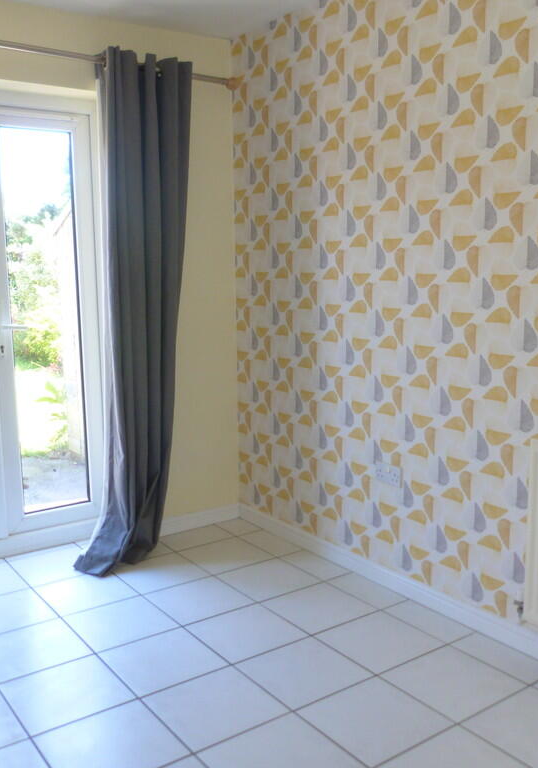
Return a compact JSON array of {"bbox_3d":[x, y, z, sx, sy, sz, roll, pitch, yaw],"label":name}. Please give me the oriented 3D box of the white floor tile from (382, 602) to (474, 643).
[{"bbox_3d":[0.583,0.884,2.749,0.151,0.010,0.332,-6,10,-35],"label":"white floor tile"}]

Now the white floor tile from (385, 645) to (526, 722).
[{"bbox_3d":[0.582,0.950,2.353,0.334,0.012,0.334,-6,10,-35],"label":"white floor tile"}]

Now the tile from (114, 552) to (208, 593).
[{"bbox_3d":[-0.474,0.826,3.225,0.332,0.010,0.332,-6,10,-35],"label":"tile"}]

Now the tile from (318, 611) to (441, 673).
[{"bbox_3d":[0.380,0.900,2.588,0.329,0.010,0.329,-6,10,-35],"label":"tile"}]

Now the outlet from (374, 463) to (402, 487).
[{"bbox_3d":[0.468,0.368,2.973,0.012,0.087,0.147,-6,10,-35],"label":"outlet"}]

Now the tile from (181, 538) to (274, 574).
[{"bbox_3d":[-0.200,0.790,3.391,0.329,0.010,0.329,-6,10,-35],"label":"tile"}]

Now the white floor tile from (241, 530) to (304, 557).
[{"bbox_3d":[0.003,0.779,3.585,0.166,0.012,0.334,-6,10,-35],"label":"white floor tile"}]

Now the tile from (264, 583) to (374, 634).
[{"bbox_3d":[0.189,0.869,2.878,0.332,0.010,0.332,-6,10,-35],"label":"tile"}]

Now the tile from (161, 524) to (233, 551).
[{"bbox_3d":[-0.365,0.765,3.643,0.332,0.010,0.221,-6,10,-35],"label":"tile"}]

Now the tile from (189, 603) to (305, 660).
[{"bbox_3d":[-0.083,0.893,2.665,0.329,0.010,0.329,-6,10,-35],"label":"tile"}]

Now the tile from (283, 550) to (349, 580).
[{"bbox_3d":[0.192,0.810,3.289,0.151,0.010,0.332,-6,10,-35],"label":"tile"}]

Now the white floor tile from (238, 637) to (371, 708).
[{"bbox_3d":[0.110,0.930,2.397,0.329,0.010,0.329,-6,10,-35],"label":"white floor tile"}]

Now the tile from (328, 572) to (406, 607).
[{"bbox_3d":[0.395,0.853,3.042,0.166,0.012,0.334,-6,10,-35],"label":"tile"}]

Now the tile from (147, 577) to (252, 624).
[{"bbox_3d":[-0.281,0.870,2.974,0.334,0.012,0.334,-6,10,-35],"label":"tile"}]

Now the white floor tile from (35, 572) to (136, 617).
[{"bbox_3d":[-0.751,0.864,3.052,0.334,0.012,0.334,-6,10,-35],"label":"white floor tile"}]

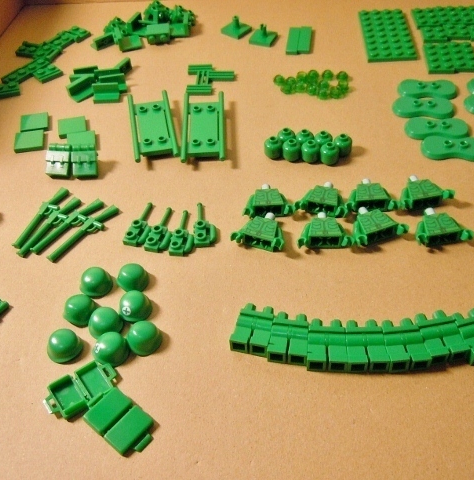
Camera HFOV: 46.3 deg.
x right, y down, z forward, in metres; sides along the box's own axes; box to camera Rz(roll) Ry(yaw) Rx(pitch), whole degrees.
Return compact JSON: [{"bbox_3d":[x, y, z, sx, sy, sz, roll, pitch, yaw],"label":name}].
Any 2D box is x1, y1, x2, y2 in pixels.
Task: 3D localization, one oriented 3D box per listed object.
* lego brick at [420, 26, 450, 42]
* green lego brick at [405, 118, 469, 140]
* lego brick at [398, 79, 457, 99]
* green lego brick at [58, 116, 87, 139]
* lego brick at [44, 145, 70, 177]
[{"bbox_3d":[0.136,-0.141,0.381,0.016,0.005,0.016,0,48,3],"label":"lego brick"},{"bbox_3d":[0.114,-0.064,0.317,0.035,0.005,0.017,3,49,6],"label":"green lego brick"},{"bbox_3d":[0.119,-0.094,0.344,0.035,0.005,0.017,4,49,8],"label":"lego brick"},{"bbox_3d":[-0.099,-0.068,0.334,0.016,0.003,0.016,-11,49,-7],"label":"green lego brick"},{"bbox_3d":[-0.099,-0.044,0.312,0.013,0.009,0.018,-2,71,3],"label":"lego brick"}]

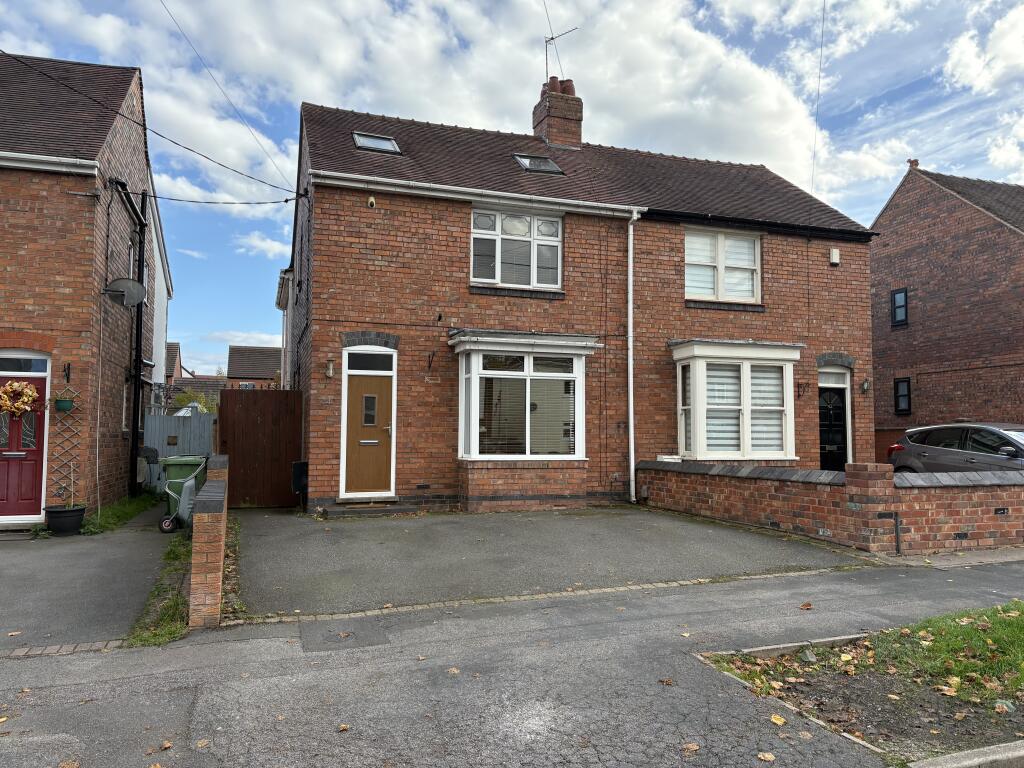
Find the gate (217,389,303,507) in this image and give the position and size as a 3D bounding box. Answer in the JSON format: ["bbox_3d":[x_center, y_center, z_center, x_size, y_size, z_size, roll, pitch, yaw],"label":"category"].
[{"bbox_3d":[-4.057,1.048,12.433,1.302,1.907,0.081,1,-3,-20],"label":"gate"}]

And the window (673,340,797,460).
[{"bbox_3d":[4.205,0.340,14.306,2.361,2.104,0.686,1,-3,-20],"label":"window"}]

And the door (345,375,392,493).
[{"bbox_3d":[-2.289,0.806,12.375,0.721,1.877,0.071,1,-3,-20],"label":"door"}]

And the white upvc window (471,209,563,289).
[{"bbox_3d":[0.110,-2.321,13.407,1.680,1.302,0.101,1,-3,-20],"label":"white upvc window"}]

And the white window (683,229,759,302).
[{"bbox_3d":[4.071,-2.266,14.889,1.756,1.377,0.121,1,-3,-20],"label":"white window"}]

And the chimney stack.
[{"bbox_3d":[1.030,-5.919,17.140,0.838,1.685,0.938,1,-3,-20],"label":"chimney stack"}]

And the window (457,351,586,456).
[{"bbox_3d":[0.169,0.387,12.845,1.983,1.725,0.666,1,-3,-20],"label":"window"}]

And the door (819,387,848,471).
[{"bbox_3d":[6.502,1.017,15.629,0.747,1.882,0.071,1,-3,-20],"label":"door"}]

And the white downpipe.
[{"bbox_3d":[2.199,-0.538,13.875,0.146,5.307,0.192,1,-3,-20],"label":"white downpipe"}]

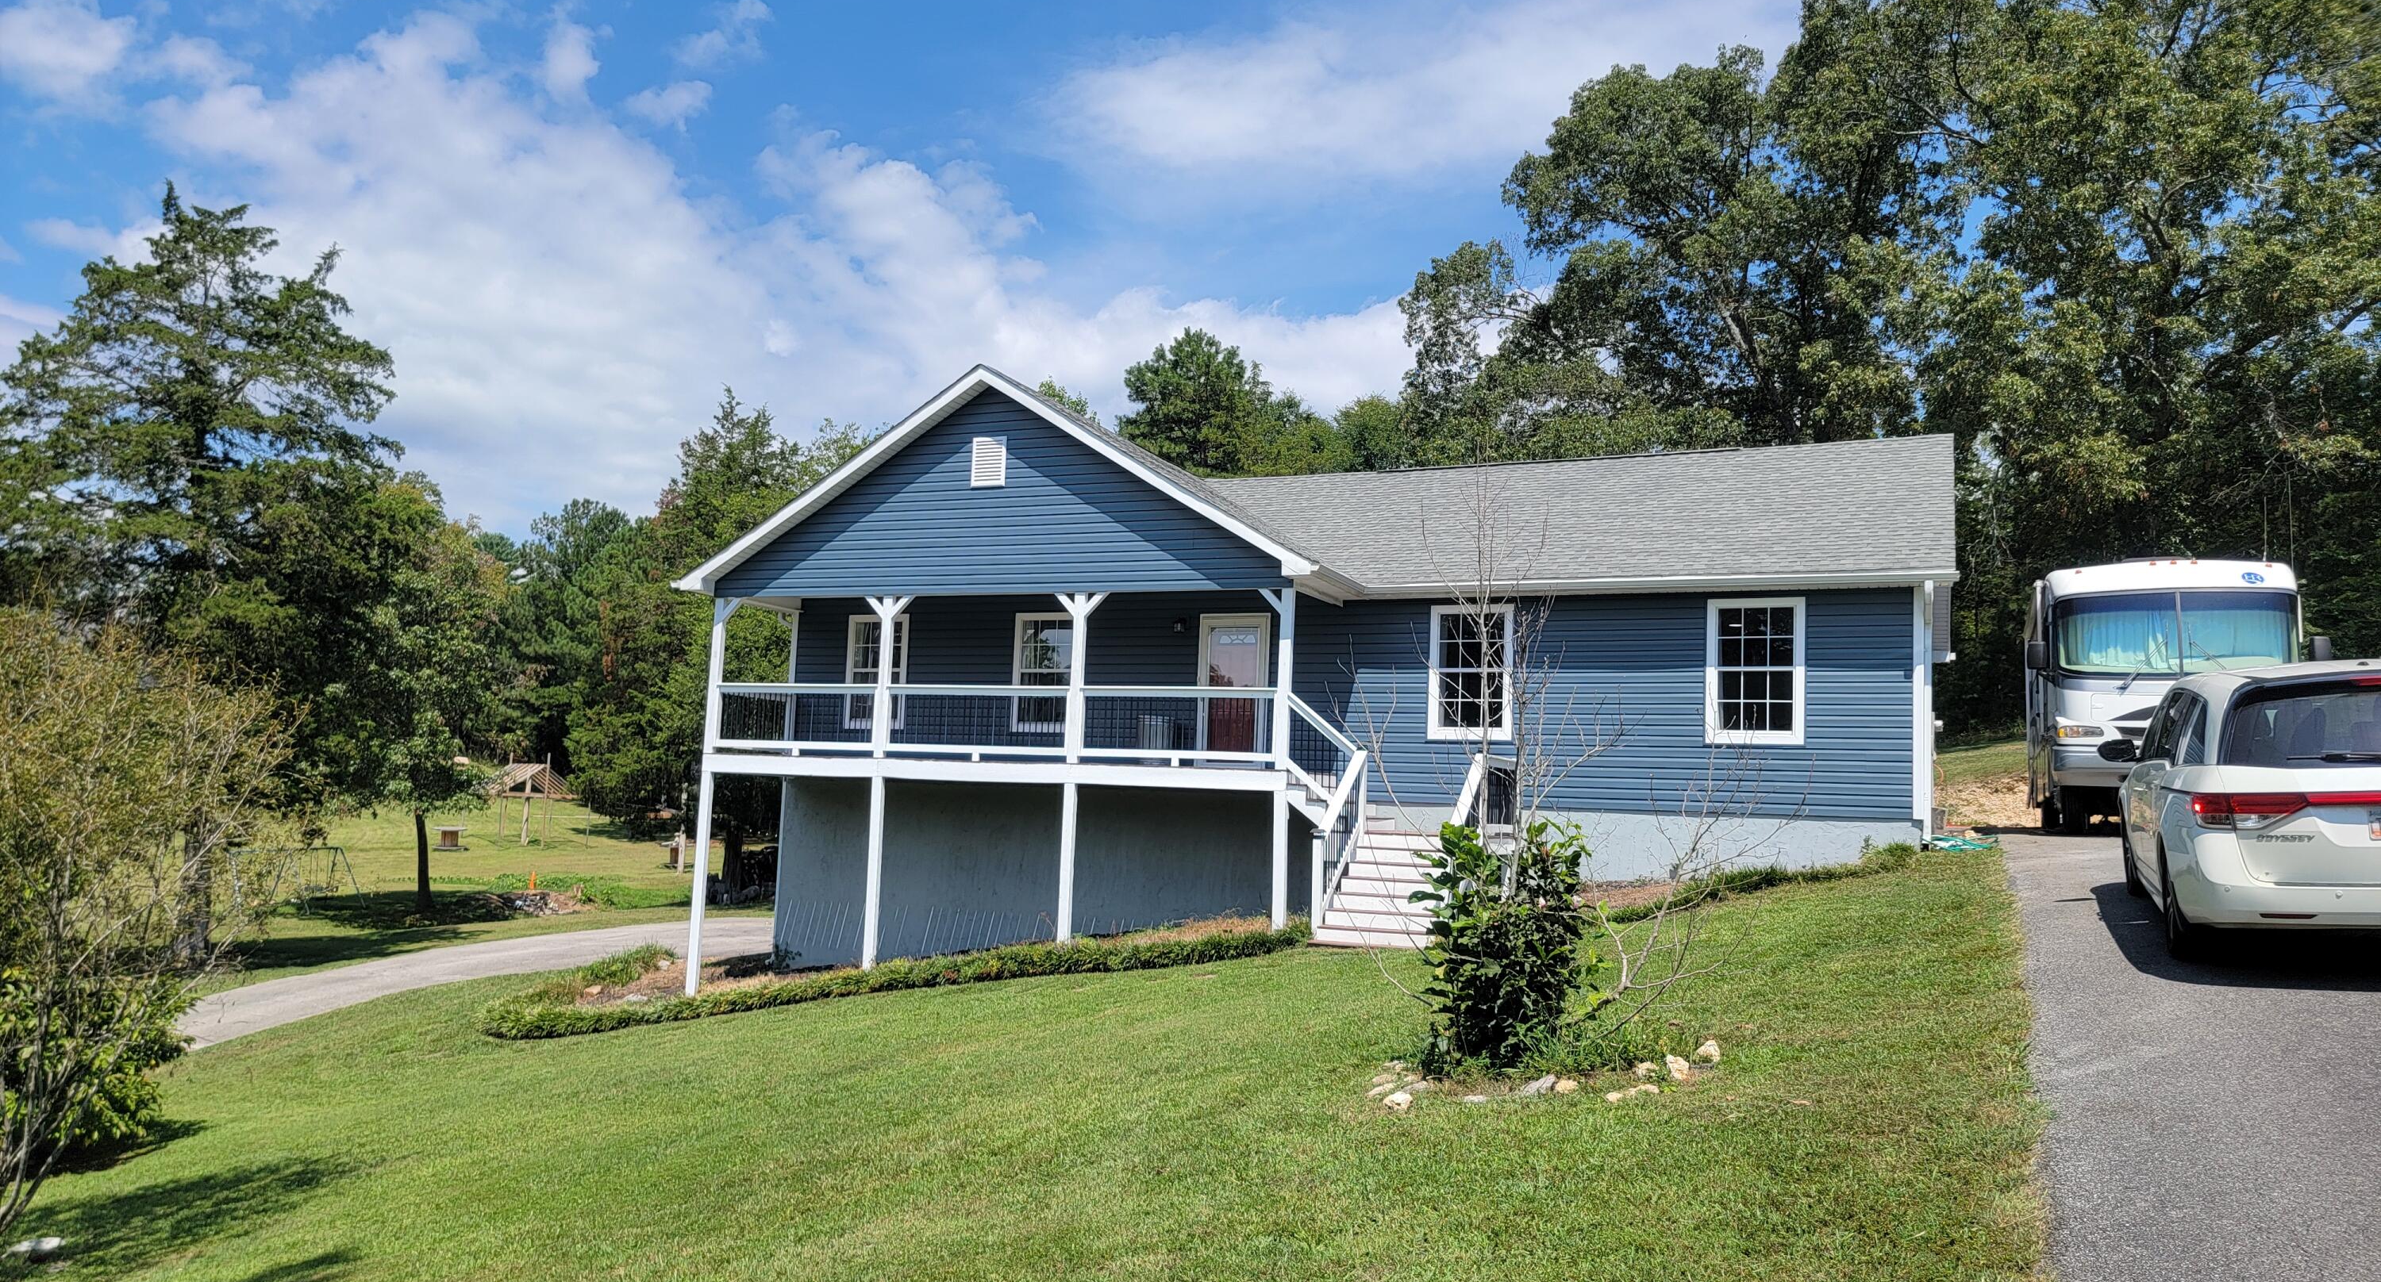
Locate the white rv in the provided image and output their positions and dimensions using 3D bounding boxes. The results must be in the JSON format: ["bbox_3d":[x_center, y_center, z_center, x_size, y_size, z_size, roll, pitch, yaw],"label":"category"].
[{"bbox_3d":[13.566,1.053,23.579,2.550,3.380,10.000,-1,-7,25],"label":"white rv"}]

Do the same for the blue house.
[{"bbox_3d":[2.213,1.111,24.521,16.670,8.530,10.850,0,-7,24],"label":"blue house"}]

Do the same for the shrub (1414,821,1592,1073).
[{"bbox_3d":[1.689,1.654,8.950,0.950,1.360,0.930,2,-6,0],"label":"shrub"}]

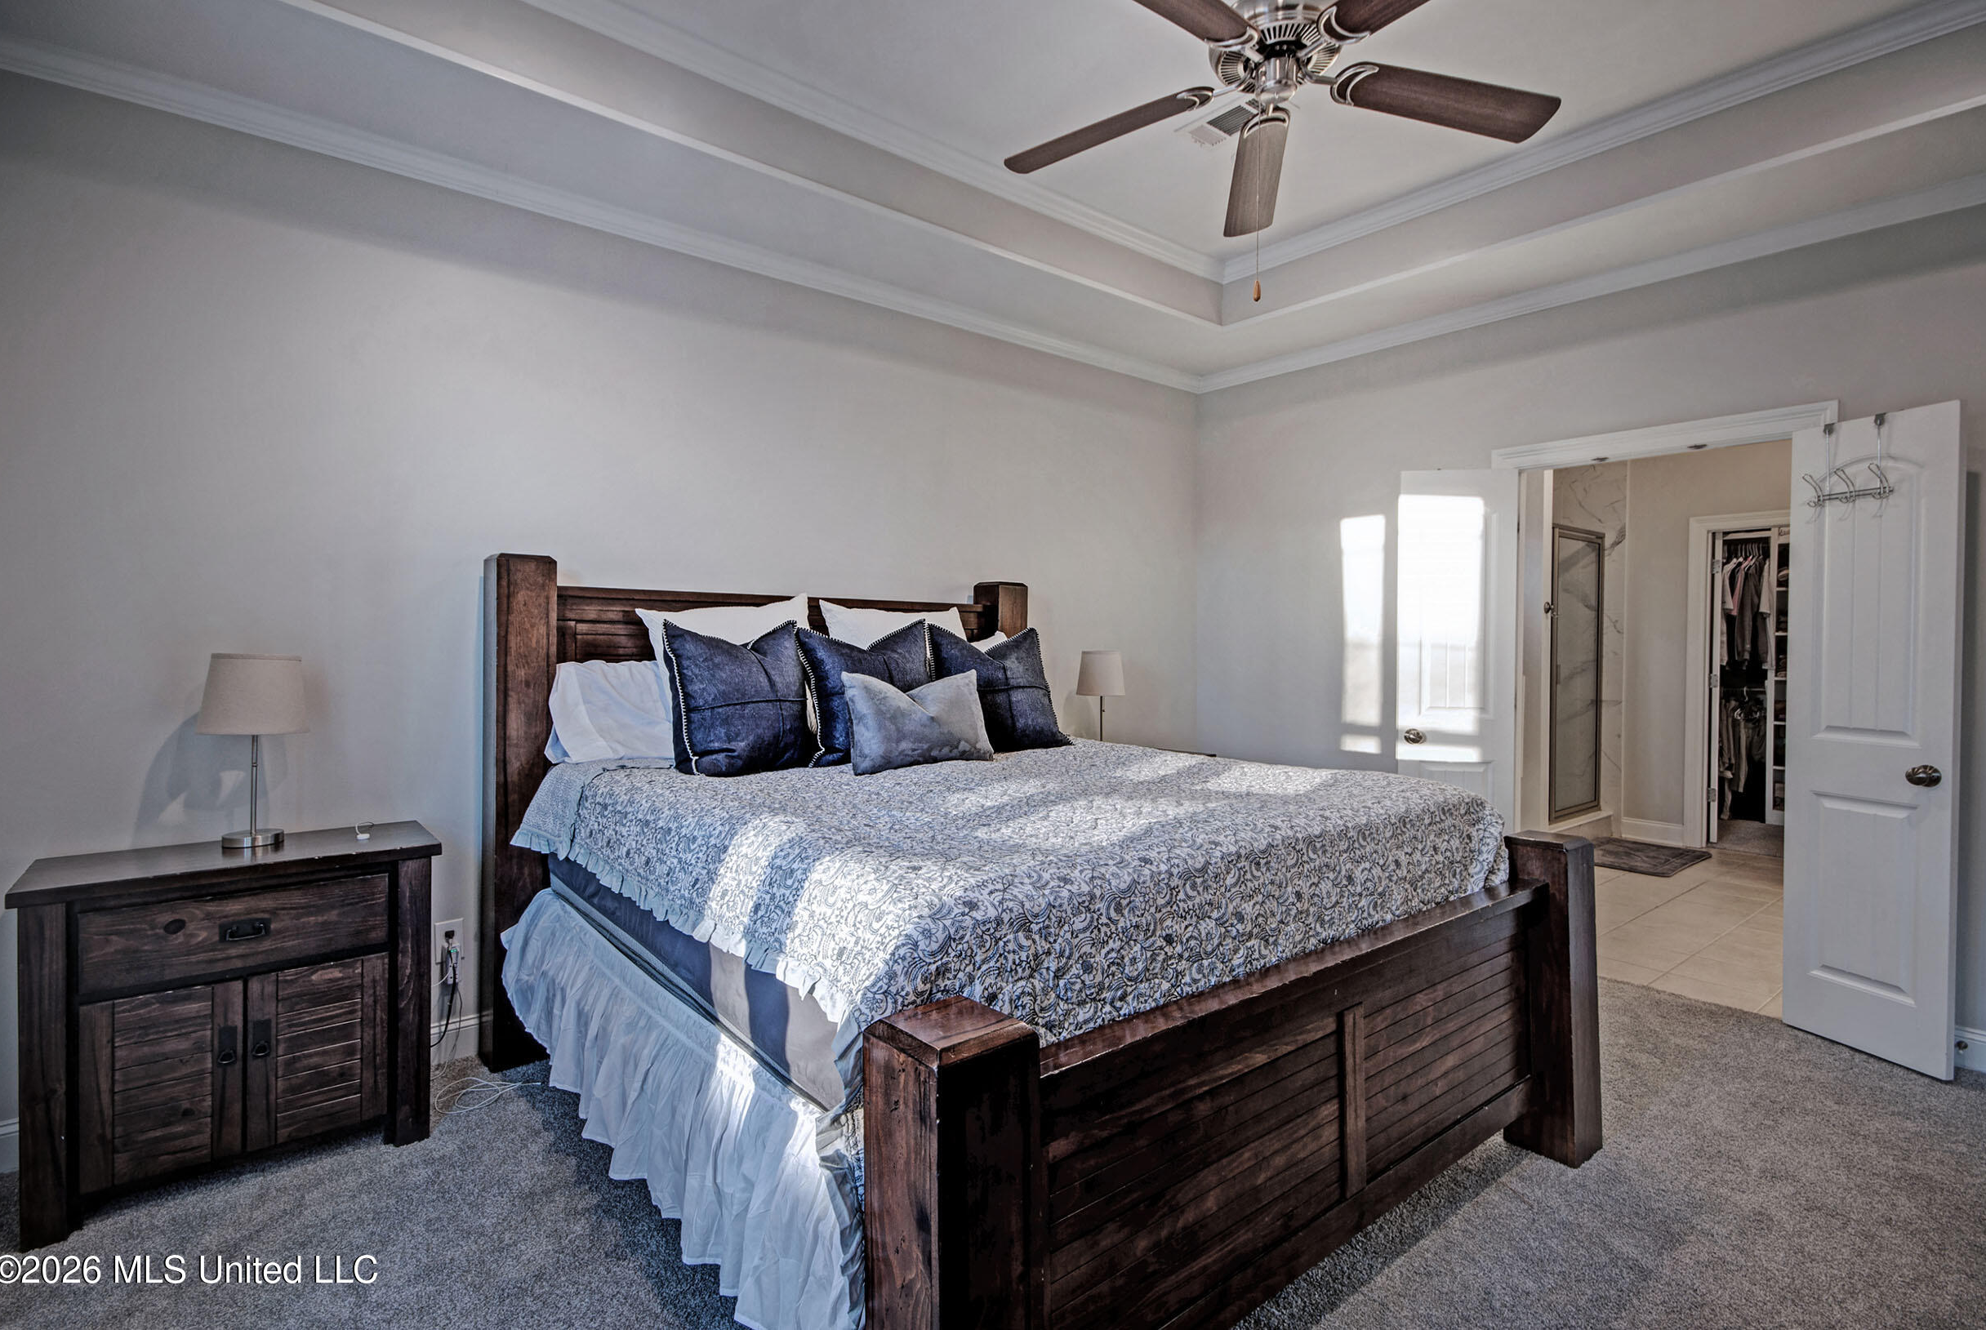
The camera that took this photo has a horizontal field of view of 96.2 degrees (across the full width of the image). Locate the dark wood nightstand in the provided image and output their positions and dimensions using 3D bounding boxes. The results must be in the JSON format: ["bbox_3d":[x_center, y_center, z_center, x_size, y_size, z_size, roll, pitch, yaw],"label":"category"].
[{"bbox_3d":[-1.893,0.851,2.265,0.772,0.769,0.413,-1,2,-39],"label":"dark wood nightstand"}]

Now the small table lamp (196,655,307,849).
[{"bbox_3d":[-1.916,0.218,2.320,0.224,0.494,0.224,-1,2,-39],"label":"small table lamp"}]

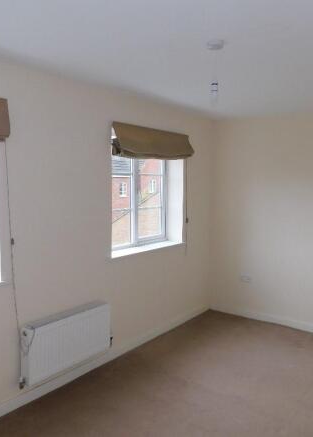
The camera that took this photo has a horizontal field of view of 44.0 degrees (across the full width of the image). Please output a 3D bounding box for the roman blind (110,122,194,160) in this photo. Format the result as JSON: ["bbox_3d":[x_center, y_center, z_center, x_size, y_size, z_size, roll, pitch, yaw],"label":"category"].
[{"bbox_3d":[0.011,-0.715,3.723,0.115,0.284,1.157,5,7,37],"label":"roman blind"}]

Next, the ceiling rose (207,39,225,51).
[{"bbox_3d":[0.329,-0.962,2.147,0.096,0.030,0.096,1,5,0],"label":"ceiling rose"}]

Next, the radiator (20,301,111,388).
[{"bbox_3d":[-0.668,0.919,2.980,0.107,0.406,0.811,5,7,37],"label":"radiator"}]

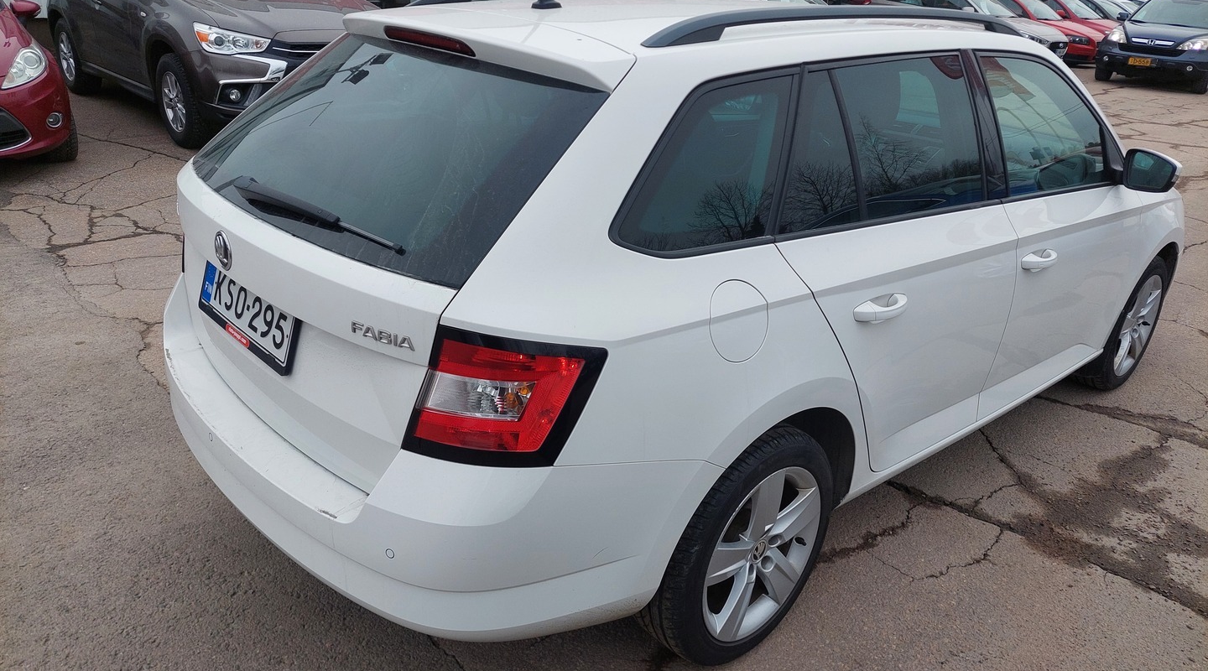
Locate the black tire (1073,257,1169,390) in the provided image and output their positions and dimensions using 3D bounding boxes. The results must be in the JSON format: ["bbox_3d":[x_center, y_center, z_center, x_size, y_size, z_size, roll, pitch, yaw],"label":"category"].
[{"bbox_3d":[2.148,-0.069,3.660,0.600,0.600,0.215,-17,30,-39],"label":"black tire"}]

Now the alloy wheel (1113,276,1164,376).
[{"bbox_3d":[2.154,-0.063,3.654,0.440,0.440,0.180,-17,30,-39],"label":"alloy wheel"}]

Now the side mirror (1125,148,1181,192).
[{"bbox_3d":[1.762,-0.548,2.824,0.135,0.150,0.195,-17,30,-39],"label":"side mirror"}]

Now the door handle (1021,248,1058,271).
[{"bbox_3d":[1.260,-0.224,2.530,0.215,0.050,0.050,-17,30,-39],"label":"door handle"}]

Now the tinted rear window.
[{"bbox_3d":[-0.553,-0.453,1.873,1.270,0.080,0.530,25,69,42],"label":"tinted rear window"}]

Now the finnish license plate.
[{"bbox_3d":[-0.767,-0.061,1.847,0.020,0.128,0.455,0,19,-45],"label":"finnish license plate"}]

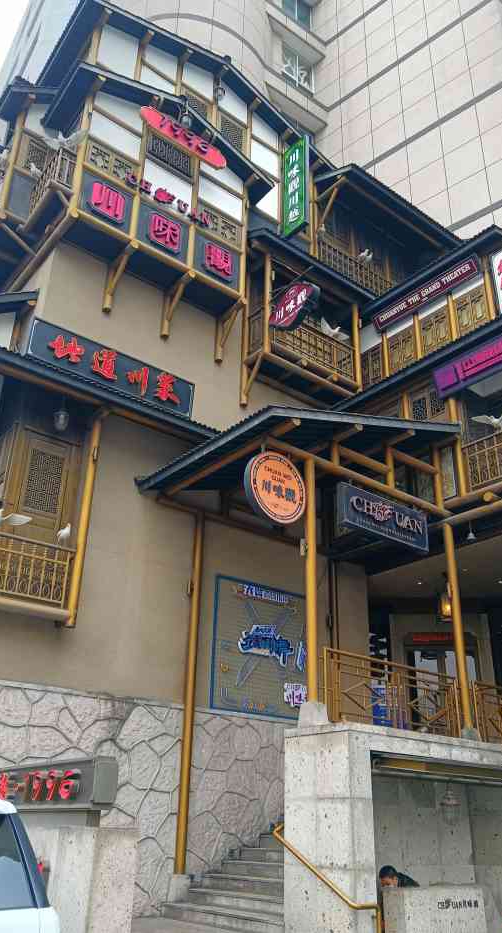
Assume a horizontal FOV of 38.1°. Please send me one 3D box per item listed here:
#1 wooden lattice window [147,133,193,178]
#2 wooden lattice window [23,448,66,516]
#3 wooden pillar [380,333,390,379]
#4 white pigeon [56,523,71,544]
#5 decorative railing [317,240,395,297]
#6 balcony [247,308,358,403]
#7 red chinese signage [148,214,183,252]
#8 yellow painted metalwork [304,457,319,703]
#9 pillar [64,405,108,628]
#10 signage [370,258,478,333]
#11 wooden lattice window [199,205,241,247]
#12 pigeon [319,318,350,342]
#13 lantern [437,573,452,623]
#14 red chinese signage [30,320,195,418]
[{"bbox_3d":[-1.499,-5.742,13.507,0.989,0.612,0.071,20,-31,-33],"label":"wooden lattice window"},{"bbox_3d":[-3.003,0.218,10.584,0.540,0.920,0.050,20,-30,-35],"label":"wooden lattice window"},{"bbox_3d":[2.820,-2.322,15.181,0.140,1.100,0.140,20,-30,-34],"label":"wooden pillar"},{"bbox_3d":[-2.729,0.976,10.608,0.242,0.340,0.136,-4,-27,11],"label":"white pigeon"},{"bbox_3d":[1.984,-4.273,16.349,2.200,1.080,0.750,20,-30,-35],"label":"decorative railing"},{"bbox_3d":[1.055,-2.103,14.266,2.460,1.220,0.720,20,-30,-35],"label":"balcony"},{"bbox_3d":[-1.562,-4.262,13.274,0.621,0.621,0.097,20,-32,-33],"label":"red chinese signage"},{"bbox_3d":[0.792,1.347,9.447,0.138,3.274,0.138,20,-31,-34],"label":"yellow painted metalwork"},{"bbox_3d":[-2.352,0.646,10.470,0.133,3.264,0.133,20,-31,-34],"label":"pillar"},{"bbox_3d":[3.225,-3.259,13.759,0.100,0.350,2.360,-1,-17,-42],"label":"signage"},{"bbox_3d":[-0.569,-4.542,13.770,0.989,0.530,0.071,20,-31,-33],"label":"wooden lattice window"},{"bbox_3d":[1.797,-2.853,15.382,0.737,0.417,0.320,24,-34,-37],"label":"pigeon"},{"bbox_3d":[3.783,2.536,14.051,0.349,0.970,0.349,20,-32,-33],"label":"lantern"},{"bbox_3d":[-2.273,-1.604,12.317,3.026,0.689,0.136,20,-32,-33],"label":"red chinese signage"}]

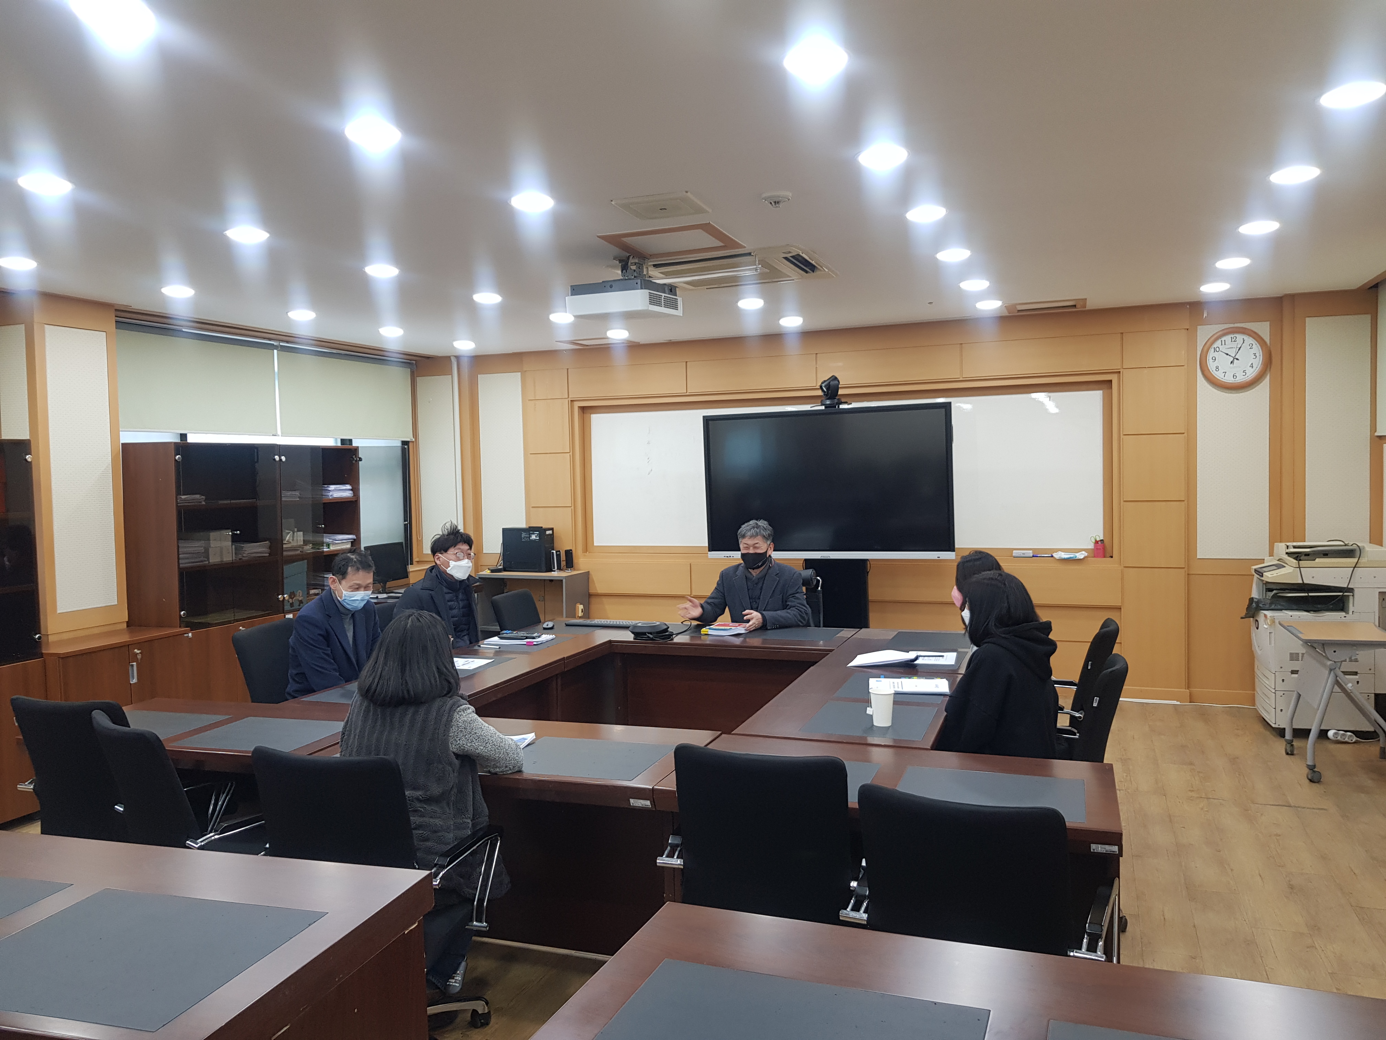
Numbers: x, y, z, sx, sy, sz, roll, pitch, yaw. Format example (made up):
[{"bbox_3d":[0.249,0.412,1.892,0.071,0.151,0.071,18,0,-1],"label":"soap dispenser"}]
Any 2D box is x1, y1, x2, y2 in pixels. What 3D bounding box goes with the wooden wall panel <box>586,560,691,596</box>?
[{"bbox_3d":[-0.460,0.462,8.274,0.934,0.268,0.020,0,3,21],"label":"wooden wall panel"}]

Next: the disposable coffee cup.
[{"bbox_3d":[0.644,0.639,3.522,0.084,0.117,0.084,-1,3,0],"label":"disposable coffee cup"}]

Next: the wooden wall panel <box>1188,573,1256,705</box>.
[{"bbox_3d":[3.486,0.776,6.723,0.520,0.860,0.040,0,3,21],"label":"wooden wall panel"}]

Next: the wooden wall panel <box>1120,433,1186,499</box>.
[{"bbox_3d":[3.002,-0.347,6.783,0.372,0.438,0.025,0,3,21],"label":"wooden wall panel"}]

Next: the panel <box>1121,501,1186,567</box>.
[{"bbox_3d":[3.014,0.091,6.805,0.374,0.435,0.025,0,3,21],"label":"panel"}]

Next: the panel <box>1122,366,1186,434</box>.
[{"bbox_3d":[3.036,-0.786,6.856,0.386,0.437,0.020,0,3,21],"label":"panel"}]

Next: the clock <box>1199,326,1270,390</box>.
[{"bbox_3d":[3.466,-1.035,6.660,0.399,0.399,0.050,0,3,21],"label":"clock"}]

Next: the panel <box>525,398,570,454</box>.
[{"bbox_3d":[-1.232,-0.788,8.793,0.420,0.450,0.030,0,2,20],"label":"panel"}]

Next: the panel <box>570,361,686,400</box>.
[{"bbox_3d":[-0.531,-1.102,8.210,1.022,0.238,0.020,0,3,21],"label":"panel"}]

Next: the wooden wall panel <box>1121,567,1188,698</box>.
[{"bbox_3d":[3.075,0.751,6.931,0.393,0.868,0.020,0,3,21],"label":"wooden wall panel"}]

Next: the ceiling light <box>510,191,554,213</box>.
[{"bbox_3d":[-0.578,-1.137,3.742,0.160,0.030,0.160,-1,3,0],"label":"ceiling light"}]

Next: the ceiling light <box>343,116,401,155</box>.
[{"bbox_3d":[-0.942,-1.135,3.065,0.155,0.030,0.155,0,3,21],"label":"ceiling light"}]

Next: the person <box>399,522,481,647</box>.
[{"bbox_3d":[-1.321,0.717,5.771,0.750,1.380,0.520,0,2,26],"label":"person"}]

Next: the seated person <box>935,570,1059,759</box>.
[{"bbox_3d":[1.053,0.800,3.915,0.710,1.210,0.500,0,3,26],"label":"seated person"}]

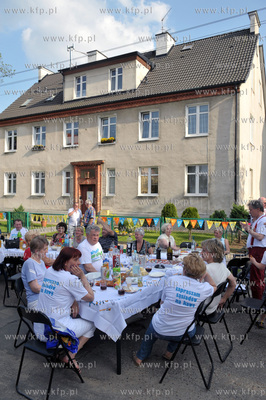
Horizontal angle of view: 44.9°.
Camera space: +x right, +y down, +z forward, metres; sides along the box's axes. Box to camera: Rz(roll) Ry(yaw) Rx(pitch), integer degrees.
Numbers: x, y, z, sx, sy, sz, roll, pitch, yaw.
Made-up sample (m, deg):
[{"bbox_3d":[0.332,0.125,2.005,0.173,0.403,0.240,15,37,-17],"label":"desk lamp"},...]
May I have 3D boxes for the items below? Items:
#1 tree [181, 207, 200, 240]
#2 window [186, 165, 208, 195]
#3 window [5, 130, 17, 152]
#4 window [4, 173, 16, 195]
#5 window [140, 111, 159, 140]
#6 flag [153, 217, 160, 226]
[{"bbox_3d":[2.363,0.973,13.296,0.800,1.360,0.800,1,0,28],"label":"tree"},{"bbox_3d":[3.183,-0.958,15.921,1.136,1.527,0.150,1,0,28],"label":"window"},{"bbox_3d":[-8.730,-4.242,23.212,1.215,1.631,0.180,1,0,28],"label":"window"},{"bbox_3d":[-8.752,-1.162,23.186,1.220,1.651,0.180,1,0,28],"label":"window"},{"bbox_3d":[0.939,-4.154,17.964,1.221,1.659,0.180,1,0,28],"label":"window"},{"bbox_3d":[0.865,0.814,11.700,0.240,0.290,0.020,1,0,26],"label":"flag"}]

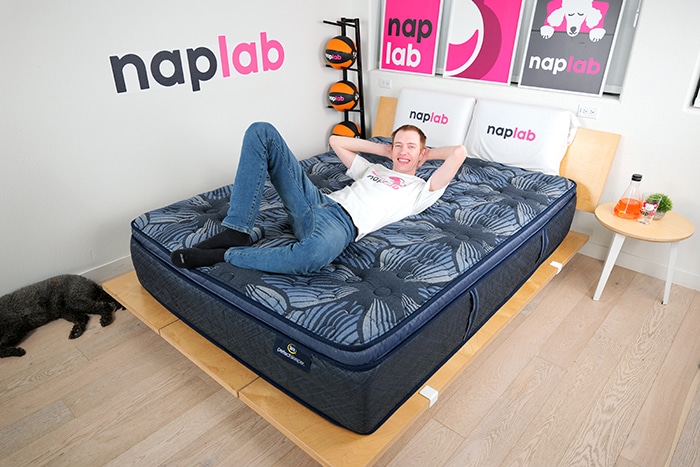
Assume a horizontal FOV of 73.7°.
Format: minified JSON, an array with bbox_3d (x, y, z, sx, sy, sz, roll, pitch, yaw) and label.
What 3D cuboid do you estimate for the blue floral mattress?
[{"bbox_3d":[0.128,-0.001,2.658,1.520,0.405,2.030,22,35,37],"label":"blue floral mattress"}]

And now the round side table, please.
[{"bbox_3d":[1.593,0.129,2.624,0.470,0.463,0.470,-1,27,0],"label":"round side table"}]

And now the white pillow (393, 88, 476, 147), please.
[{"bbox_3d":[0.597,-0.815,3.352,0.620,0.400,0.130,22,23,37],"label":"white pillow"}]

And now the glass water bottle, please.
[{"bbox_3d":[1.536,-0.206,2.526,0.133,0.224,0.133,22,35,37],"label":"glass water bottle"}]

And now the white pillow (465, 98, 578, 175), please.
[{"bbox_3d":[1.050,-0.621,2.958,0.650,0.390,0.140,22,23,37],"label":"white pillow"}]

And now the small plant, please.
[{"bbox_3d":[1.668,-0.144,2.509,0.125,0.126,0.125,22,35,37],"label":"small plant"}]

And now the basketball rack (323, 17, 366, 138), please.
[{"bbox_3d":[-0.030,-0.977,3.811,0.290,1.400,0.340,22,35,37],"label":"basketball rack"}]

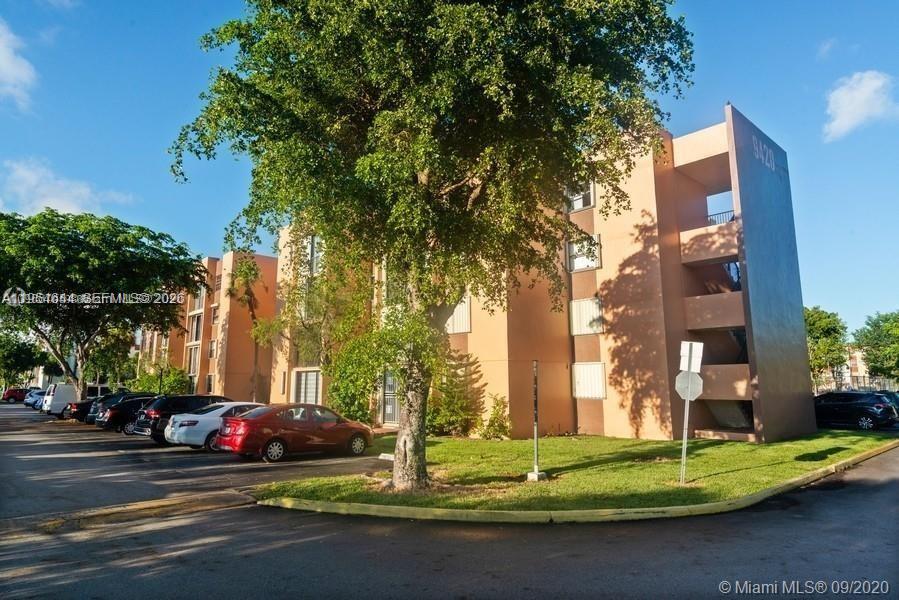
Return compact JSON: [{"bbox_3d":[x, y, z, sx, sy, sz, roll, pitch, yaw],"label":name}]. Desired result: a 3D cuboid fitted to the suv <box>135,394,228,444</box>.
[{"bbox_3d":[-9.823,4.668,21.909,4.800,1.720,1.880,8,-12,-42],"label":"suv"}]

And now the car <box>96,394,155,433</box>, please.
[{"bbox_3d":[-12.690,5.053,24.145,4.750,1.460,1.830,8,-12,-42],"label":"car"}]

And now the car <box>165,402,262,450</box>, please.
[{"bbox_3d":[-6.915,4.223,18.689,4.805,1.460,1.820,8,-12,-42],"label":"car"}]

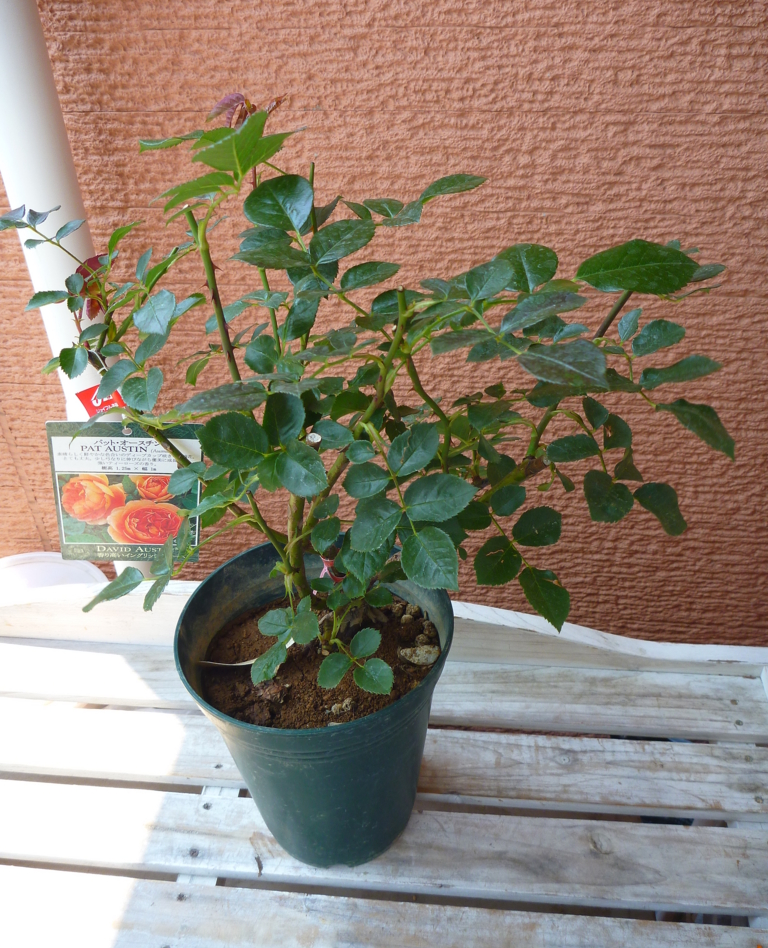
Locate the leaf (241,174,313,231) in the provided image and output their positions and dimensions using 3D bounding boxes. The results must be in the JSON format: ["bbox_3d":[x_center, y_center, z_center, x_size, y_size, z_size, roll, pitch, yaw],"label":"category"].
[{"bbox_3d":[-0.058,-0.147,0.450,0.039,0.008,0.050,-27,59,-7],"label":"leaf"}]

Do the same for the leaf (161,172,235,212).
[{"bbox_3d":[-0.093,-0.141,0.415,0.038,0.010,0.021,-24,47,0],"label":"leaf"}]

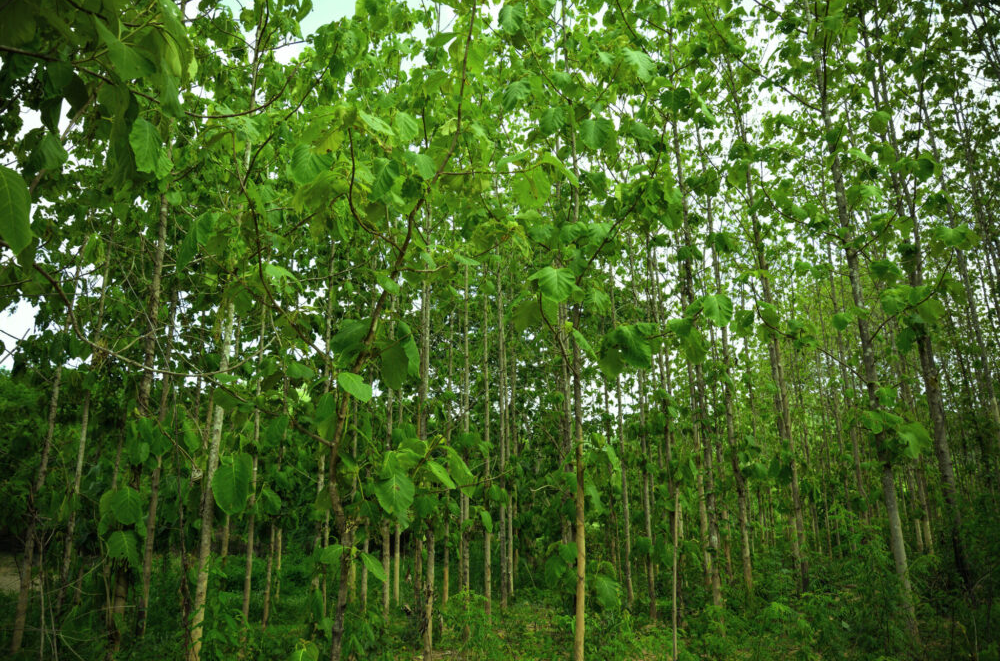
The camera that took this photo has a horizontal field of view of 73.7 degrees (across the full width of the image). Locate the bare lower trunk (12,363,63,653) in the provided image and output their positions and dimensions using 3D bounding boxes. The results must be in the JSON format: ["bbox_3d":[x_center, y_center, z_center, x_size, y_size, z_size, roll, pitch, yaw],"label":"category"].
[{"bbox_3d":[-5.066,1.877,7.321,0.120,3.056,0.115,9,-16,-33],"label":"bare lower trunk"}]

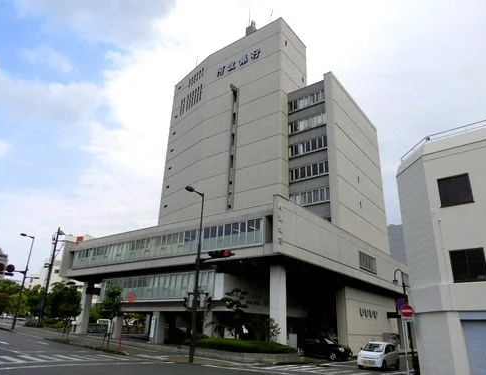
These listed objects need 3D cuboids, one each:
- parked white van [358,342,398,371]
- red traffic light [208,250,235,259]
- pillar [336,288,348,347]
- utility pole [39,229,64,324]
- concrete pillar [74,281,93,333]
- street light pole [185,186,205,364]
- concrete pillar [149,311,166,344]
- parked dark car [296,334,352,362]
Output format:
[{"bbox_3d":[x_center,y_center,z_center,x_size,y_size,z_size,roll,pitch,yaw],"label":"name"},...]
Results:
[{"bbox_3d":[8.417,10.399,22.300,1.475,1.500,3.395,-15,-27,38],"label":"parked white van"},{"bbox_3d":[-1.189,3.631,19.623,1.250,0.400,0.420,-14,-26,35],"label":"red traffic light"},{"bbox_3d":[9.842,12.915,35.225,0.980,6.189,0.950,-14,-26,35],"label":"pillar"},{"bbox_3d":[-24.687,11.262,46.392,0.900,12.548,1.200,-14,-26,35],"label":"utility pole"},{"bbox_3d":[-20.014,15.273,45.761,1.050,6.170,0.950,-14,-26,35],"label":"concrete pillar"},{"bbox_3d":[-2.922,4.433,19.797,0.350,9.476,1.700,-14,-26,35],"label":"street light pole"},{"bbox_3d":[-7.548,12.584,32.370,0.850,2.734,0.800,-14,-26,35],"label":"concrete pillar"},{"bbox_3d":[5.733,11.500,25.830,4.250,1.480,1.700,-17,-28,40],"label":"parked dark car"}]

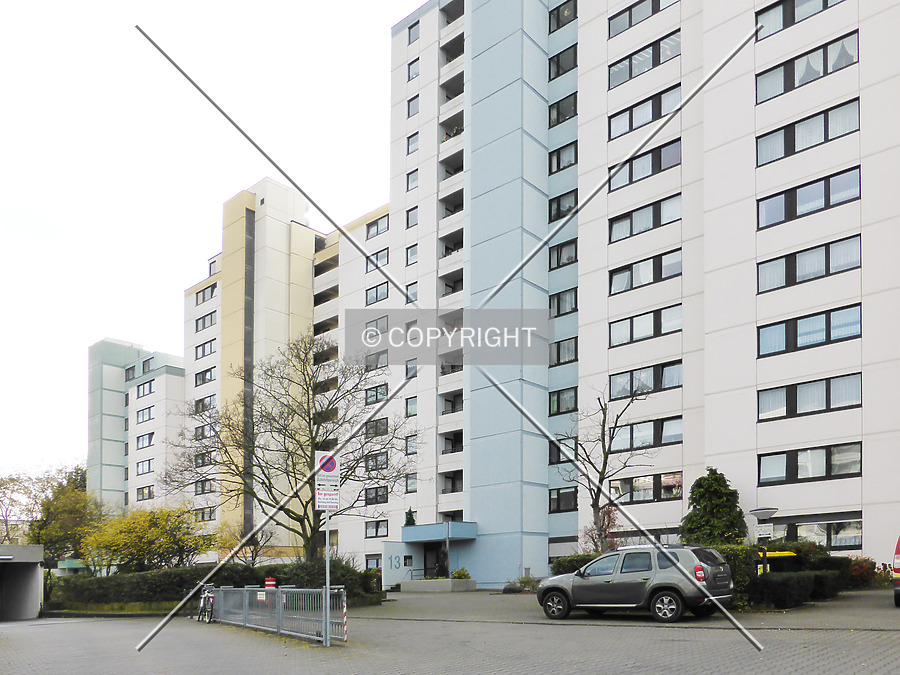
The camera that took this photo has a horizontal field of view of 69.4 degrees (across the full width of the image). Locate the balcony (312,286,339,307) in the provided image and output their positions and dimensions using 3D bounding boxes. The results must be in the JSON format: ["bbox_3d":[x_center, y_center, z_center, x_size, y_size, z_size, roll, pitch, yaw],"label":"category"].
[{"bbox_3d":[-11.042,-3.687,59.551,3.450,1.120,1.000,-8,-13,40],"label":"balcony"}]

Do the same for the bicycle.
[{"bbox_3d":[-6.494,7.106,17.300,0.600,1.070,1.720,7,-17,-26],"label":"bicycle"}]

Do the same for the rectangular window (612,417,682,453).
[{"bbox_3d":[10.037,5.064,33.435,3.820,1.310,0.200,-8,-13,40],"label":"rectangular window"}]

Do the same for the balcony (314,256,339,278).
[{"bbox_3d":[-11.362,-6.532,59.800,3.050,1.350,1.300,-7,-11,37],"label":"balcony"}]

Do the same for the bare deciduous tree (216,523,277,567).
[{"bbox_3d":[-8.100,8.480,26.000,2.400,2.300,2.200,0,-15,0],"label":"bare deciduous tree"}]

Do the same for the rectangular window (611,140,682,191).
[{"bbox_3d":[10.377,-9.182,34.500,3.800,1.400,0.200,-12,-19,39],"label":"rectangular window"}]

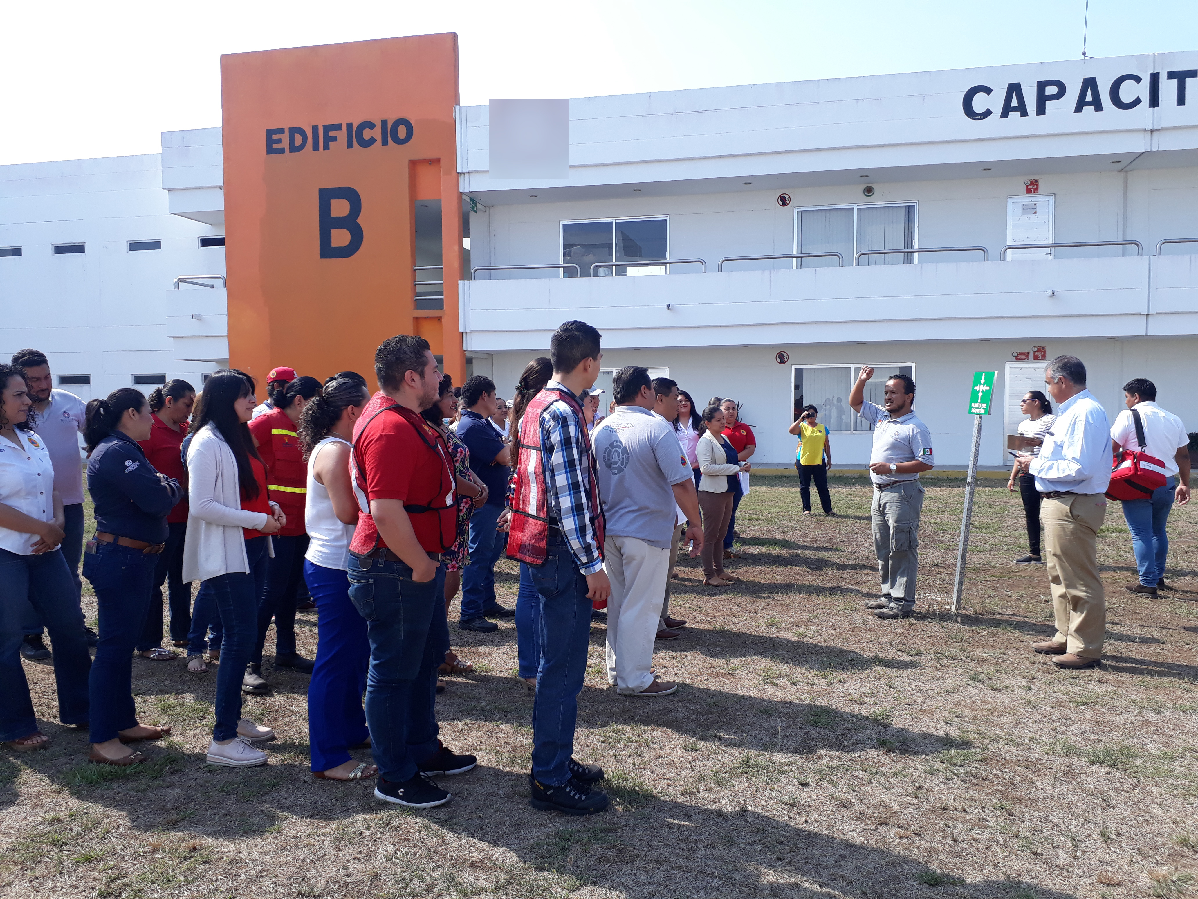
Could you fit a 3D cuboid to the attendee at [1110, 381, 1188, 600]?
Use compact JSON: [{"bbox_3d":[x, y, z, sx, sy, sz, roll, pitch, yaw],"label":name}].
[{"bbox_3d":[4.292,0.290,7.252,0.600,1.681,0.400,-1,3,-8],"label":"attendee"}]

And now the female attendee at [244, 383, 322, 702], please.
[{"bbox_3d":[-1.707,0.426,4.964,0.450,1.639,0.540,0,3,20],"label":"female attendee"}]

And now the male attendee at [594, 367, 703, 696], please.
[{"bbox_3d":[0.250,0.414,4.880,0.420,1.689,0.580,-2,3,-33],"label":"male attendee"}]

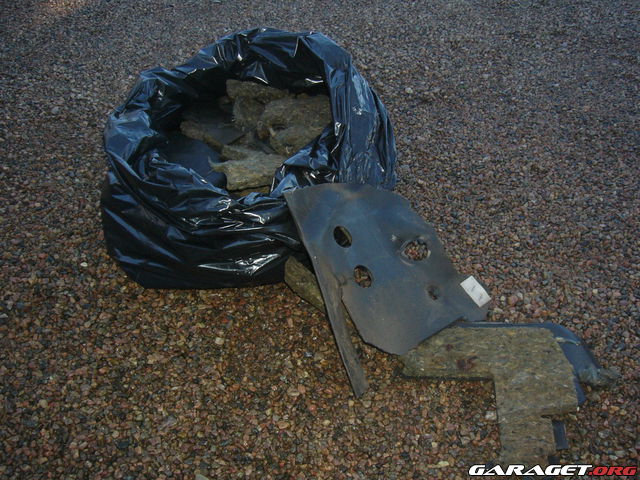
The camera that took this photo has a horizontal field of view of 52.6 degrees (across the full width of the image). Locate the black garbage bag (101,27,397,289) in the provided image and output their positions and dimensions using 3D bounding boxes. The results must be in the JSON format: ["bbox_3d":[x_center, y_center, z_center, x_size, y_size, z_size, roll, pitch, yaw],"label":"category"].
[{"bbox_3d":[-0.160,-0.222,1.543,0.645,0.340,0.600,0,43,0],"label":"black garbage bag"}]

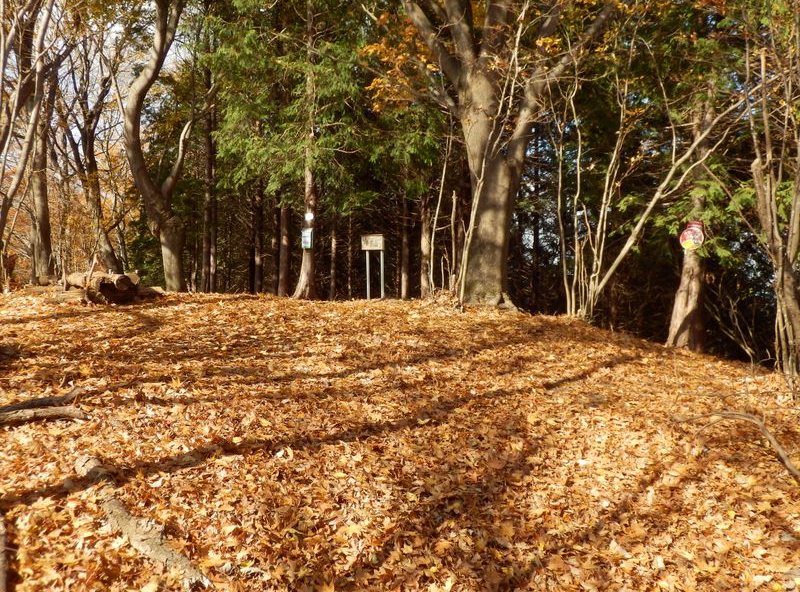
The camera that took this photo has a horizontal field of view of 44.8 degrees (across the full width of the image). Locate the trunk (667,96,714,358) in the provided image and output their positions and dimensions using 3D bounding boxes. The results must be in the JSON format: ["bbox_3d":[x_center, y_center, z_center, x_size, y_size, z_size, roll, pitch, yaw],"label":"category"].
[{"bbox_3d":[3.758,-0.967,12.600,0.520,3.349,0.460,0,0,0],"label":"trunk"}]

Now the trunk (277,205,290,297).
[{"bbox_3d":[-2.137,-0.834,17.800,0.240,1.687,0.240,0,0,0],"label":"trunk"}]

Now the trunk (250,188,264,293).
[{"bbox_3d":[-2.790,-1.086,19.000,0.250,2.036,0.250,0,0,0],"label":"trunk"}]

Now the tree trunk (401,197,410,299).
[{"bbox_3d":[0.107,-0.939,18.800,0.180,1.976,0.180,0,0,0],"label":"tree trunk"}]

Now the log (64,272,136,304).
[{"bbox_3d":[-4.413,-0.110,14.300,1.061,0.471,0.750,0,0,0],"label":"log"}]

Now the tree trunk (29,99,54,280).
[{"bbox_3d":[-6.464,-1.920,17.500,0.420,3.281,0.380,0,0,0],"label":"tree trunk"}]

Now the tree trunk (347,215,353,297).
[{"bbox_3d":[-1.015,-0.794,19.500,0.100,1.688,0.100,0,0,0],"label":"tree trunk"}]

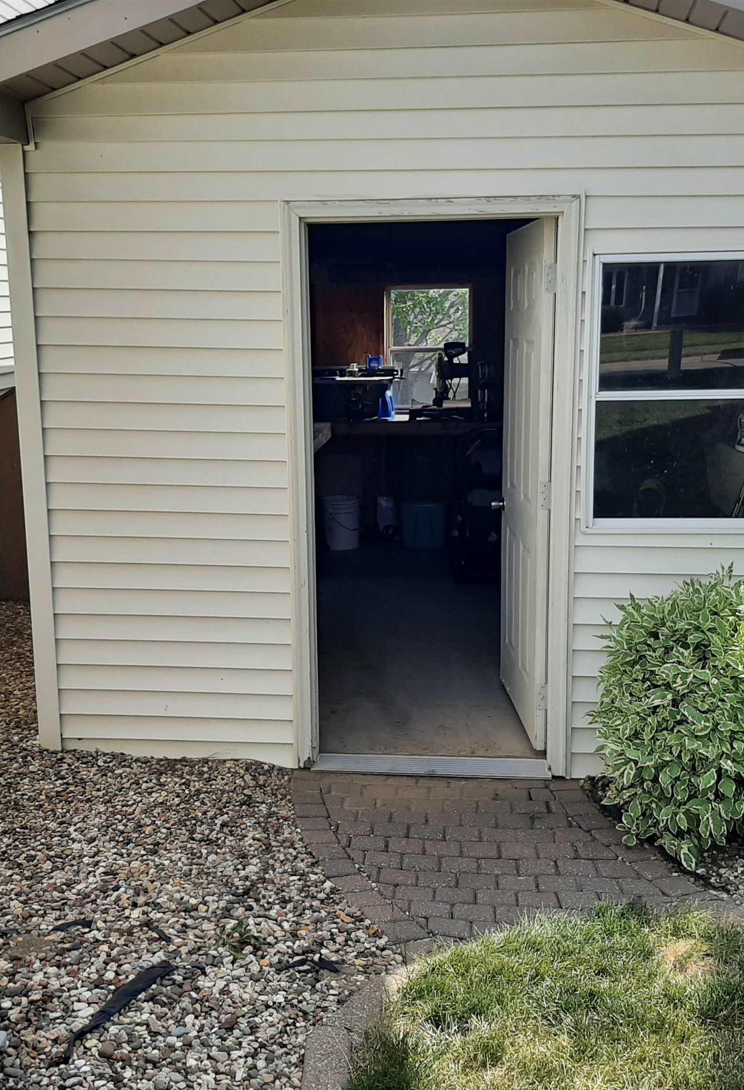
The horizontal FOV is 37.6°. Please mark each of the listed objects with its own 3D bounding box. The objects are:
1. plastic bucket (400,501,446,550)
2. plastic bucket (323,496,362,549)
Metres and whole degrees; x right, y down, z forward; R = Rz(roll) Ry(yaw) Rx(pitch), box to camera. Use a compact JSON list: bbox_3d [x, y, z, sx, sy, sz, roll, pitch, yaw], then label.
[{"bbox_3d":[0.392,-0.170,8.380,0.345,0.340,0.330,1,11,5],"label":"plastic bucket"},{"bbox_3d":[-0.232,-0.163,8.270,0.300,0.370,0.300,0,11,0],"label":"plastic bucket"}]

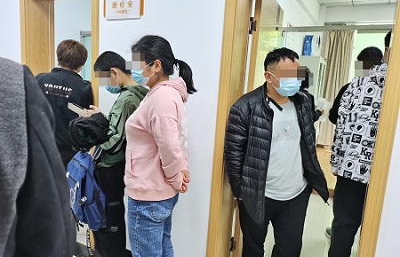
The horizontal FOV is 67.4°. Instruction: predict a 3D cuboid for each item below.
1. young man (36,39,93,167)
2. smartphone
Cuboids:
[{"bbox_3d":[-1.003,0.210,2.240,0.480,1.700,0.310,7,9,18],"label":"young man"},{"bbox_3d":[-0.763,-0.112,1.890,0.160,0.010,0.076,29,-32,0],"label":"smartphone"}]

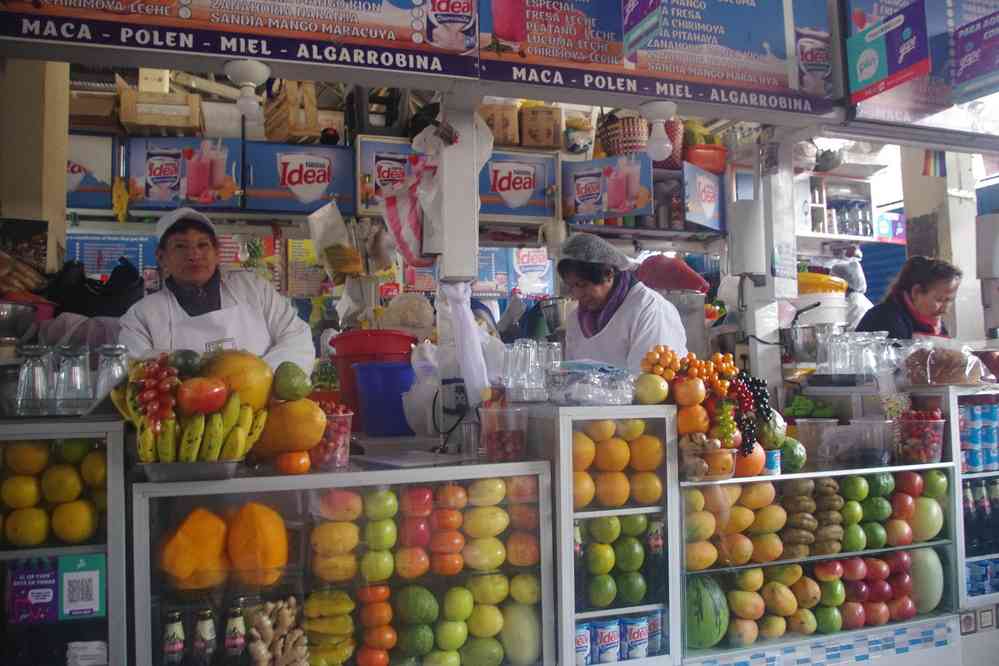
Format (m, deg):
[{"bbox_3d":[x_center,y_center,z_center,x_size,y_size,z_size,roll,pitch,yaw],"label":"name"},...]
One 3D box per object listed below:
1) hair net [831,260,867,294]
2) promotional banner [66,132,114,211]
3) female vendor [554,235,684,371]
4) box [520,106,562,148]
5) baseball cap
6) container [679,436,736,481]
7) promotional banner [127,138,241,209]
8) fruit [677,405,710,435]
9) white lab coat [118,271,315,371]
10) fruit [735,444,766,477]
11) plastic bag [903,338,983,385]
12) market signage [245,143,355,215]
[{"bbox_3d":[1.817,-0.289,3.900,0.220,0.180,0.200,0,-1,-30],"label":"hair net"},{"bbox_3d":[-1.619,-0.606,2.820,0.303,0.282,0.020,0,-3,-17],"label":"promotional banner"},{"bbox_3d":[0.419,0.444,2.363,0.500,1.520,0.420,-2,-2,35],"label":"female vendor"},{"bbox_3d":[0.159,-0.931,3.537,0.200,0.195,0.220,0,-3,-17],"label":"box"},{"bbox_3d":[-0.894,-0.307,2.140,0.178,0.125,0.250,0,-1,-30],"label":"baseball cap"},{"bbox_3d":[0.563,0.338,2.031,0.142,0.095,0.135,0,-3,-17],"label":"container"},{"bbox_3d":[-1.202,-0.607,2.850,0.415,0.265,0.020,0,-1,-9],"label":"promotional banner"},{"bbox_3d":[0.540,0.239,2.080,0.092,0.086,0.092,0,-1,-19],"label":"fruit"},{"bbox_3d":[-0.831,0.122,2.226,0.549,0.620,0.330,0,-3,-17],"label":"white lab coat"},{"bbox_3d":[0.685,0.349,2.052,0.086,0.086,0.086,0,-3,-17],"label":"fruit"},{"bbox_3d":[1.508,0.099,2.550,0.280,0.150,0.200,0,-1,-19],"label":"plastic bag"},{"bbox_3d":[-0.787,-0.606,2.950,0.420,0.270,0.020,0,-1,-15],"label":"market signage"}]

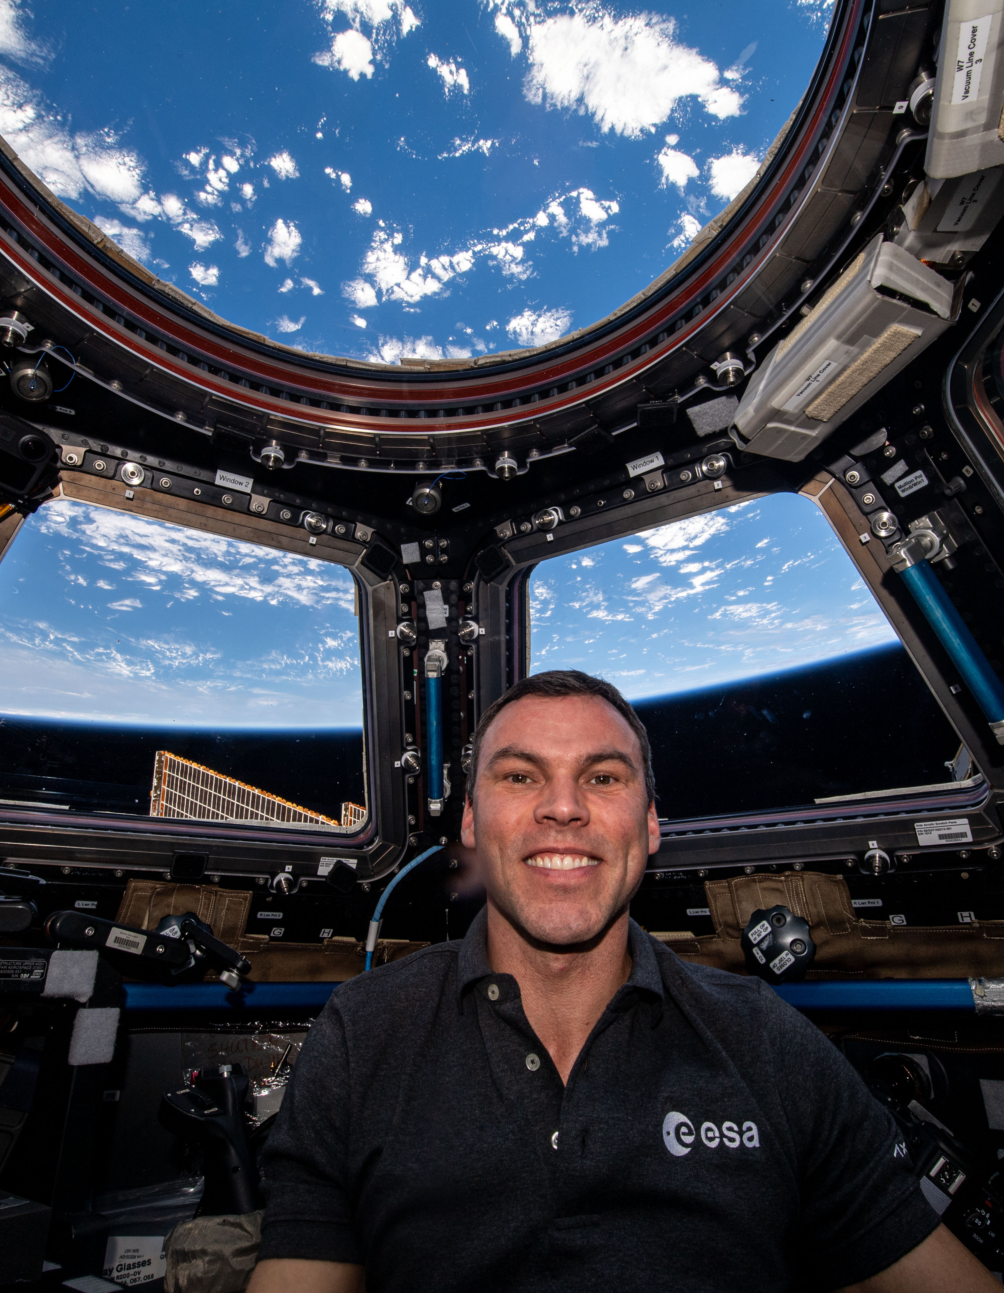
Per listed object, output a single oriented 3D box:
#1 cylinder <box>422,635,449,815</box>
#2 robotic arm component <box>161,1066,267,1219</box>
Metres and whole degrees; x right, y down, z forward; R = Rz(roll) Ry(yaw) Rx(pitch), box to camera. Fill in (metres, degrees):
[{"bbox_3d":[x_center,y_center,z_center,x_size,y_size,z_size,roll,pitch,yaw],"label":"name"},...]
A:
[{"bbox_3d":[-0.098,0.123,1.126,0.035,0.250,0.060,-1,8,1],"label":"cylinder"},{"bbox_3d":[-0.317,0.539,0.823,0.090,0.140,0.055,-22,-24,15],"label":"robotic arm component"}]

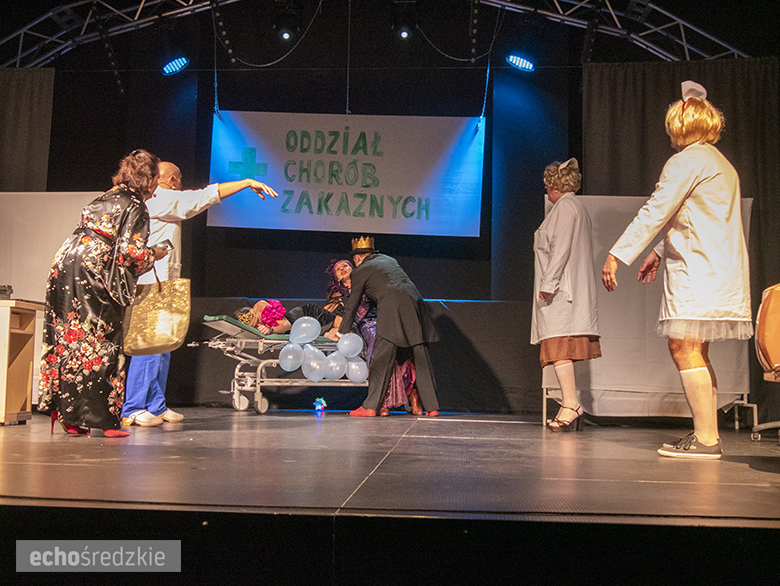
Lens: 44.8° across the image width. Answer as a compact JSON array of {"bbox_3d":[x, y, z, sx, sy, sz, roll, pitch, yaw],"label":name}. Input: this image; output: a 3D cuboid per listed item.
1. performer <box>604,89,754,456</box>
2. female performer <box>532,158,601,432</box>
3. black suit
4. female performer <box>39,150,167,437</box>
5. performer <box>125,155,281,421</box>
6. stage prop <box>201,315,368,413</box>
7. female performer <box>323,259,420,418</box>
[{"bbox_3d":[1.491,-0.120,4.918,0.680,1.930,0.620,-1,-3,31],"label":"performer"},{"bbox_3d":[1.167,0.013,6.245,0.440,1.790,0.520,0,-3,10],"label":"female performer"},{"bbox_3d":[-0.003,0.255,7.285,0.720,1.380,0.620,-1,-3,31],"label":"black suit"},{"bbox_3d":[-1.674,0.003,5.592,0.700,1.670,0.580,2,-3,-25],"label":"female performer"},{"bbox_3d":[-1.263,0.001,6.344,0.920,1.760,0.580,2,-3,-28],"label":"performer"},{"bbox_3d":[-0.535,0.581,7.739,1.850,0.760,0.680,2,-3,-22],"label":"stage prop"},{"bbox_3d":[-0.122,0.328,7.481,0.650,1.250,0.700,2,-3,-27],"label":"female performer"}]

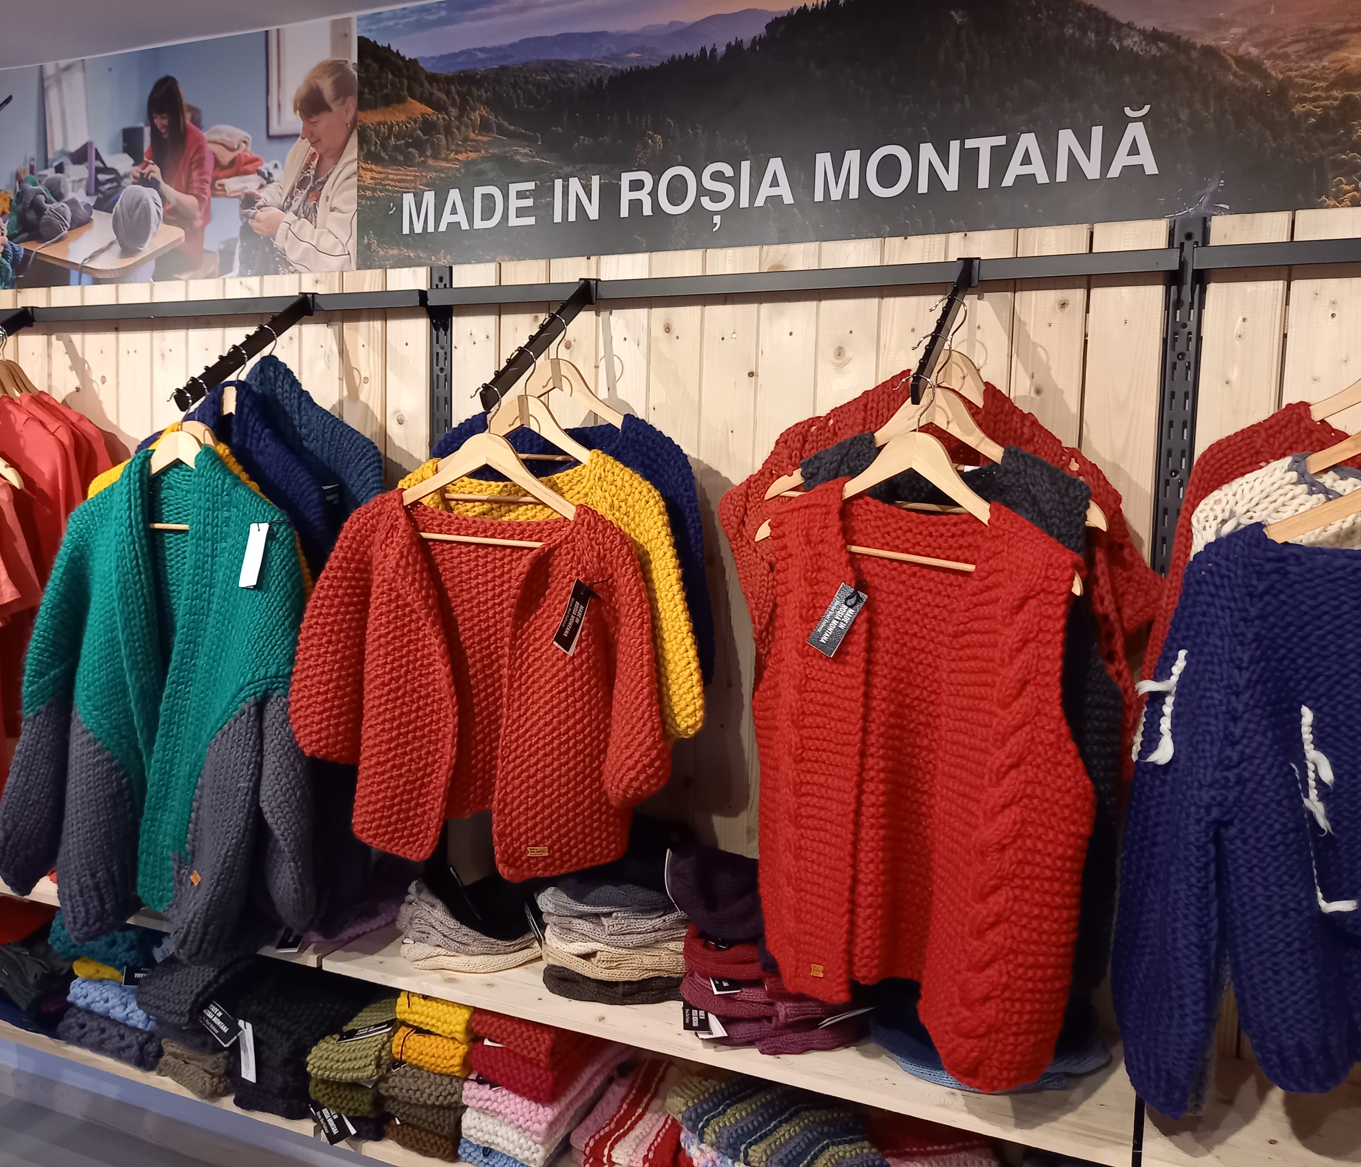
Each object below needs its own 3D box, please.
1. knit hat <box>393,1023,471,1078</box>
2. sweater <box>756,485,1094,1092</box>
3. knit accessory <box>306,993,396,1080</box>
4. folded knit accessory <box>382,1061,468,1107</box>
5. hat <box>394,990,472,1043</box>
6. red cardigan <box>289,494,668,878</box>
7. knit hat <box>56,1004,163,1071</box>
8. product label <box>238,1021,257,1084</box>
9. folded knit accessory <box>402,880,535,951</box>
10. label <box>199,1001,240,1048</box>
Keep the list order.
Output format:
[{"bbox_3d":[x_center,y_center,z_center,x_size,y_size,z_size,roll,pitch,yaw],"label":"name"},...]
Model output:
[{"bbox_3d":[-0.346,0.721,1.832,0.140,0.050,0.210,4,5,29],"label":"knit hat"},{"bbox_3d":[0.260,0.210,1.350,0.450,0.650,0.170,5,6,39],"label":"sweater"},{"bbox_3d":[-0.490,0.740,1.852,0.150,0.064,0.210,3,5,11],"label":"knit accessory"},{"bbox_3d":[-0.352,0.765,1.826,0.160,0.052,0.210,4,5,23],"label":"folded knit accessory"},{"bbox_3d":[-0.333,0.650,1.810,0.152,0.055,0.210,4,5,23],"label":"hat"},{"bbox_3d":[-0.310,0.125,1.610,0.625,0.500,0.185,4,5,23],"label":"red cardigan"},{"bbox_3d":[-0.995,0.804,2.100,0.260,0.063,0.200,4,5,26],"label":"knit hat"},{"bbox_3d":[-0.713,0.772,1.850,0.042,0.100,0.004,5,6,38],"label":"product label"},{"bbox_3d":[-0.321,0.533,1.845,0.215,0.085,0.200,3,5,13],"label":"folded knit accessory"},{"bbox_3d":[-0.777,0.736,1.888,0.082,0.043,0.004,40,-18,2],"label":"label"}]

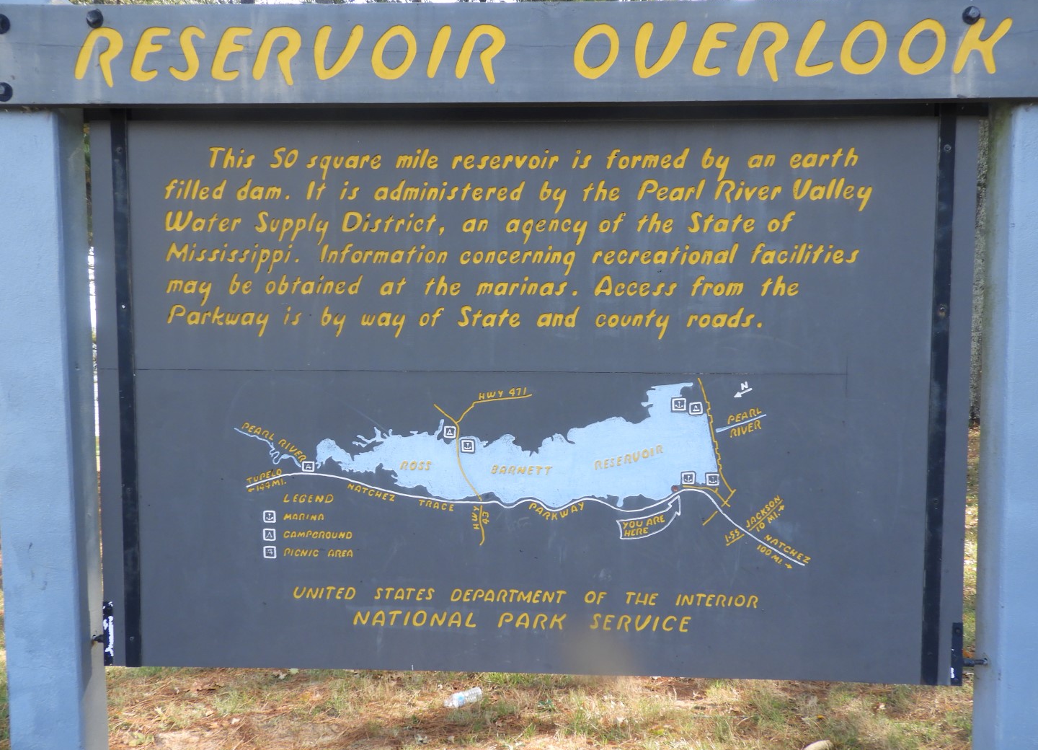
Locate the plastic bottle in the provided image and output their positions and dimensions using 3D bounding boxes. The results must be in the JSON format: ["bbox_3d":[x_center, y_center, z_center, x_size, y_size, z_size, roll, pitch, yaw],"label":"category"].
[{"bbox_3d":[-0.276,1.592,3.550,0.198,0.064,0.064,-1,3,-27],"label":"plastic bottle"}]

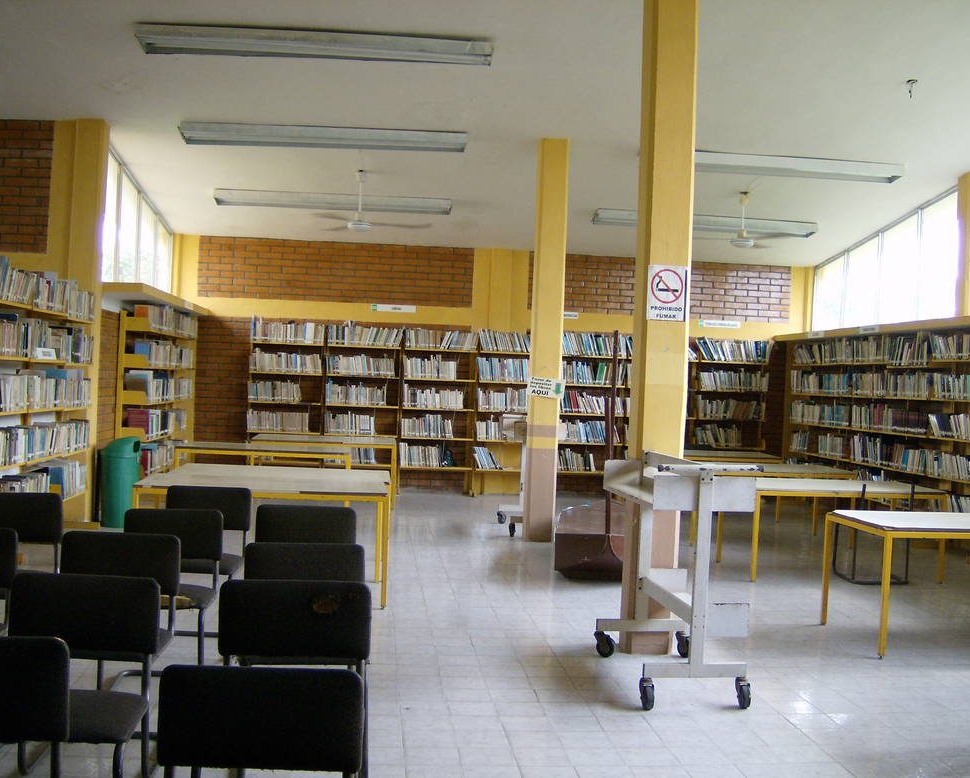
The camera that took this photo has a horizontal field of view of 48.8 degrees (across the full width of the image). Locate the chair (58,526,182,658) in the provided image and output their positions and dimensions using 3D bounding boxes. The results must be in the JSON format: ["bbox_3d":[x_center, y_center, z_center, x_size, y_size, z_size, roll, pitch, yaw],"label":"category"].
[{"bbox_3d":[-1.382,0.918,3.826,0.483,0.770,0.560,2,0,-6],"label":"chair"}]

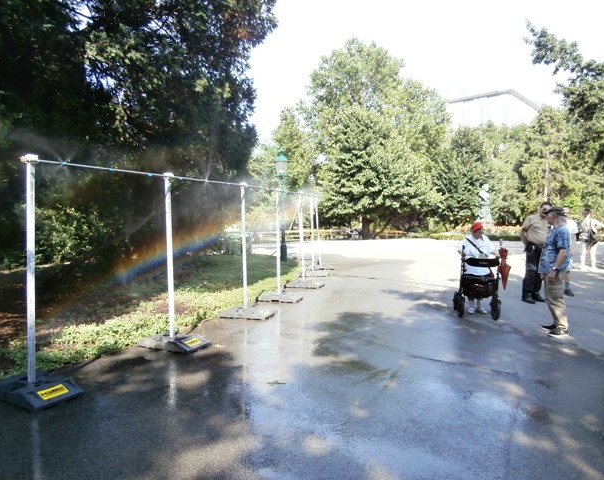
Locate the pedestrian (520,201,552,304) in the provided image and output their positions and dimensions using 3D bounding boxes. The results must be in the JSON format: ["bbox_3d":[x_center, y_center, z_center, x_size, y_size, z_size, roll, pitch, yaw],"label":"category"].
[{"bbox_3d":[4.274,0.206,8.083,0.580,1.810,0.420,-3,4,-30],"label":"pedestrian"}]

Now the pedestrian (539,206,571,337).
[{"bbox_3d":[3.374,0.404,5.891,0.400,1.700,0.470,0,4,12],"label":"pedestrian"}]

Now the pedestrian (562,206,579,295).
[{"bbox_3d":[5.217,0.209,8.797,0.500,1.700,0.360,-1,4,-6],"label":"pedestrian"}]

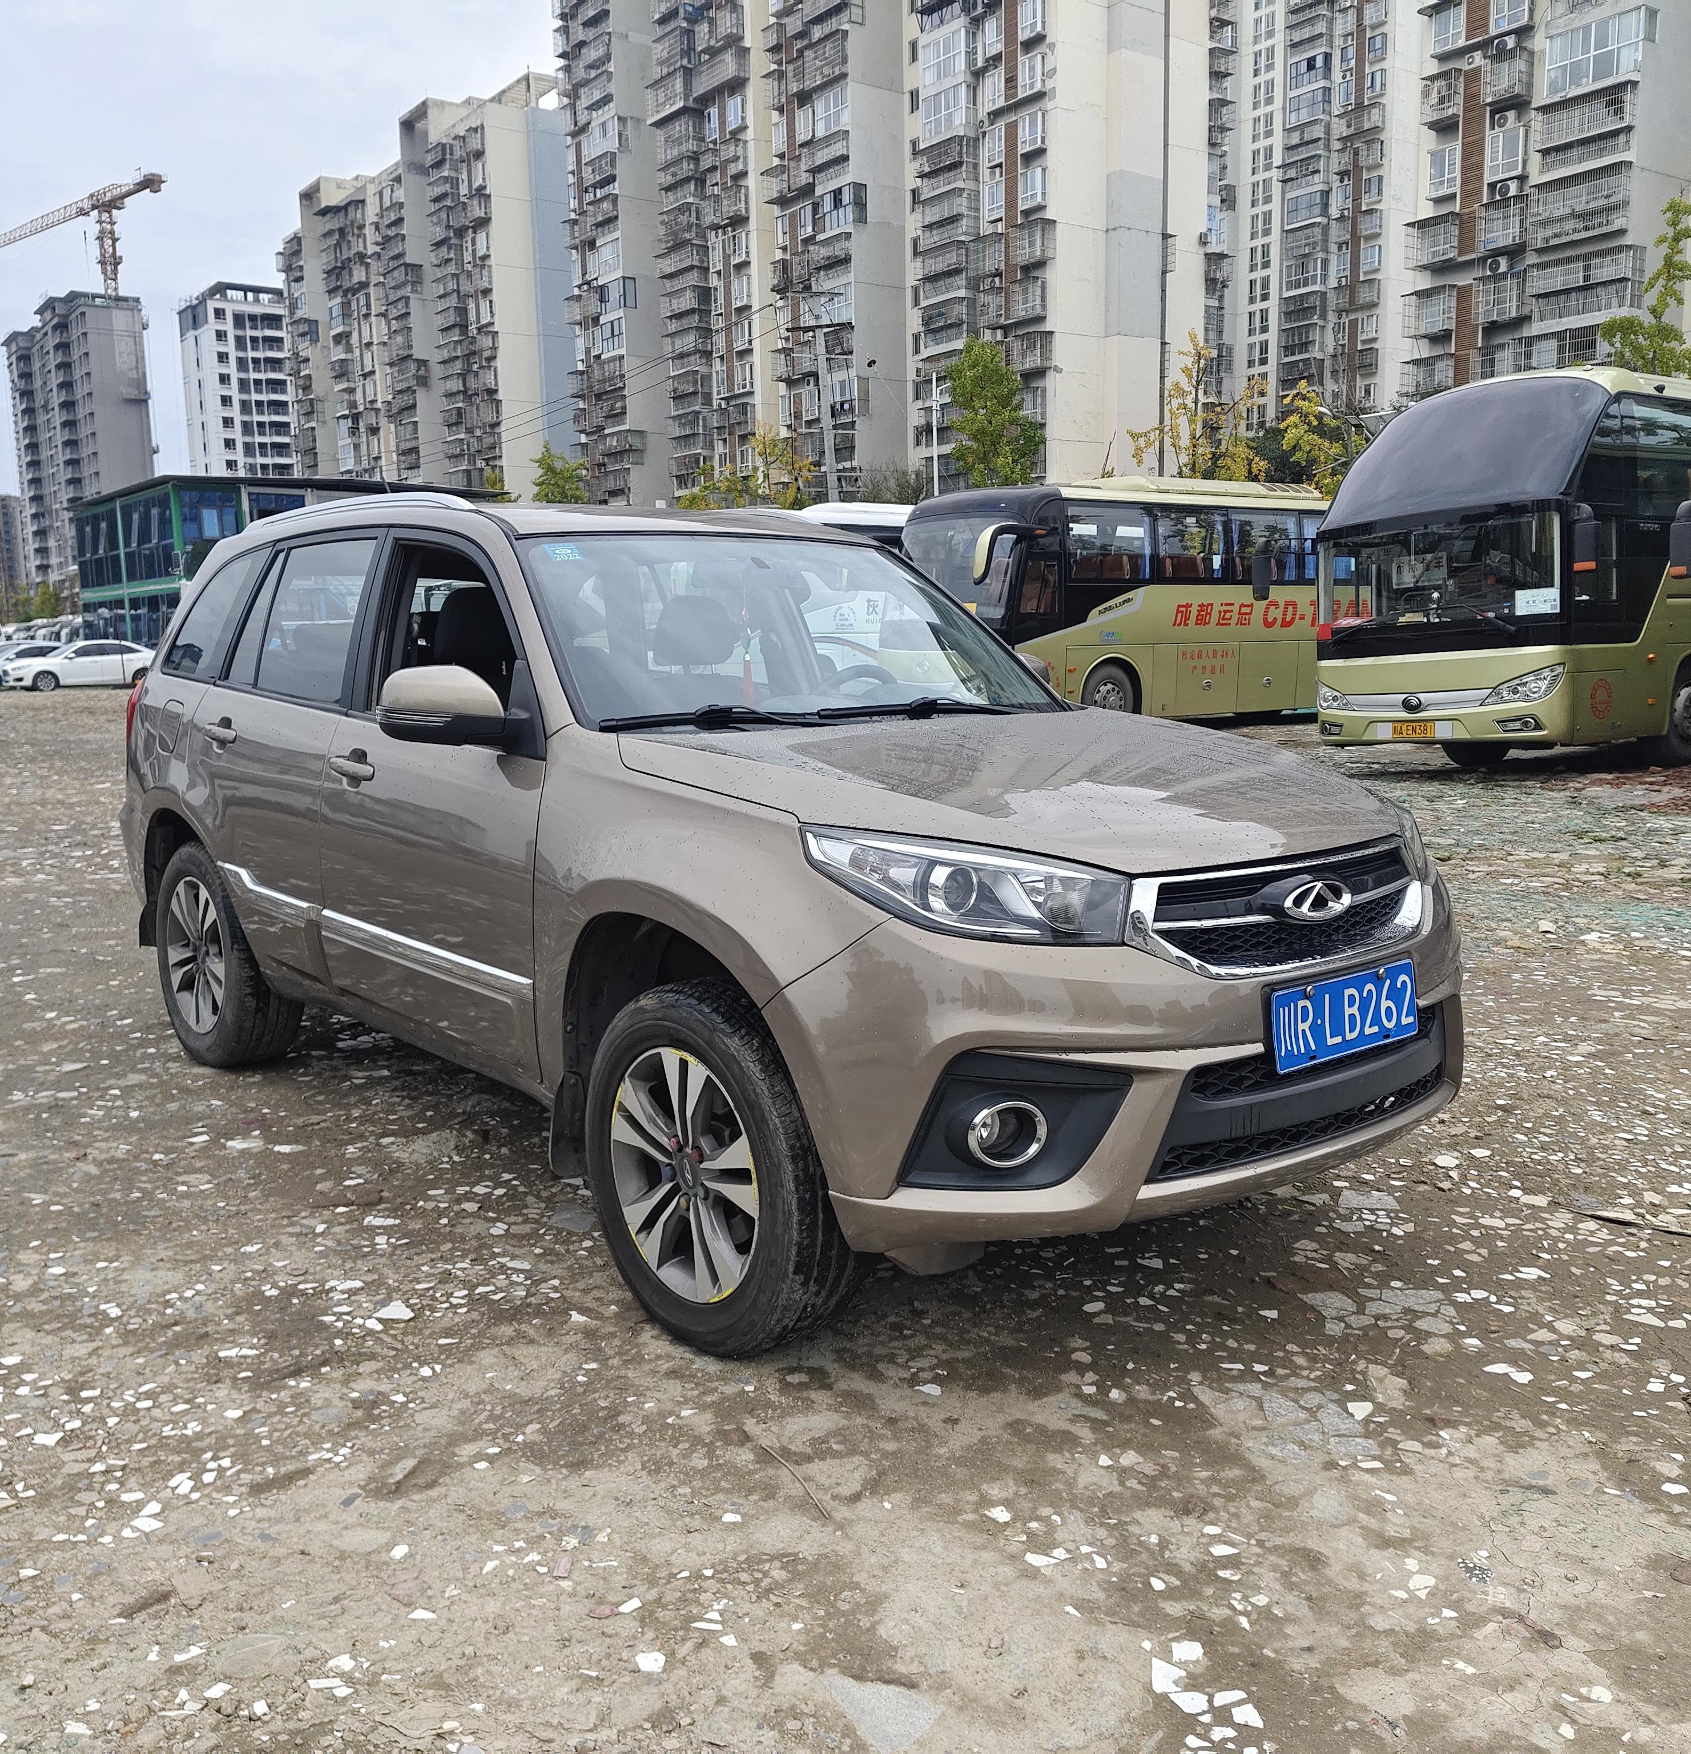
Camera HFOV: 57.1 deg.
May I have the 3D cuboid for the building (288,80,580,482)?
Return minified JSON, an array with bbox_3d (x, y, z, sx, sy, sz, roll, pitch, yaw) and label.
[{"bbox_3d":[-44.266,-50.173,170.662,14.000,52.000,61.000,-7,11,-36],"label":"building"}]

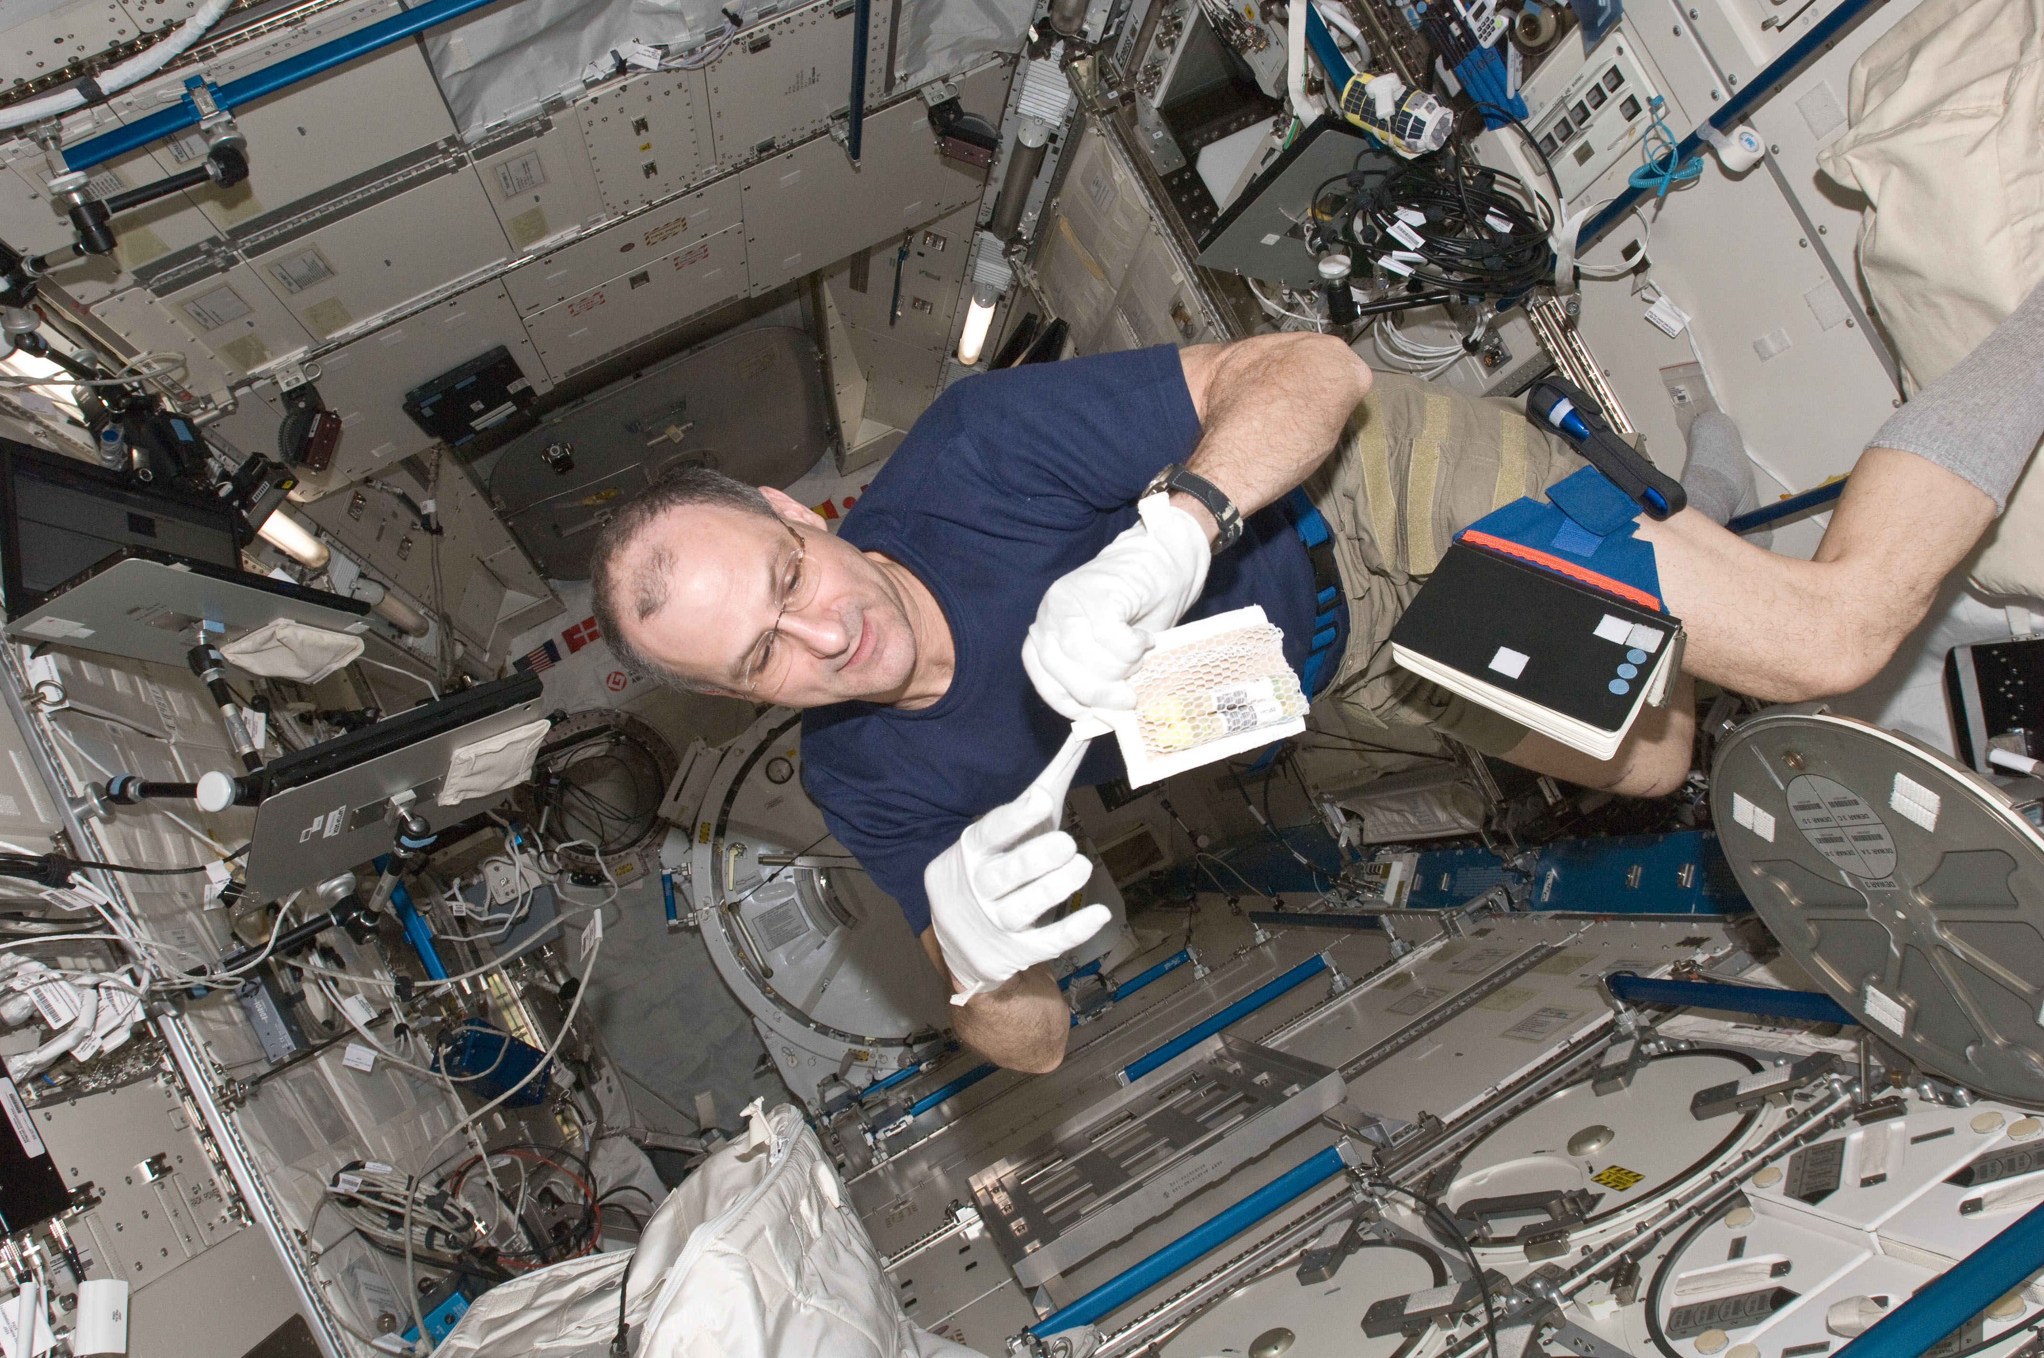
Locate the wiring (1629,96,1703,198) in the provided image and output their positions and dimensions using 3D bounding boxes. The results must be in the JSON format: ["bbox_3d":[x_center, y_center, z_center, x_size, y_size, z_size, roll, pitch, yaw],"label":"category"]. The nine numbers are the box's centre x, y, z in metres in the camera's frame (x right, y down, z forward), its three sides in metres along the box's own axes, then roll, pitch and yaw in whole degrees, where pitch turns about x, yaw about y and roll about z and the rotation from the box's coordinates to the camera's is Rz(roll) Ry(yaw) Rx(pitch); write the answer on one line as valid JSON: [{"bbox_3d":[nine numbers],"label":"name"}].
[{"bbox_3d":[0.824,-0.681,1.820,0.085,0.100,0.110,-28,-4,-11],"label":"wiring"}]

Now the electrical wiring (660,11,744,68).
[{"bbox_3d":[-0.594,-1.190,2.641,0.175,0.060,0.100,-28,-4,-11],"label":"electrical wiring"}]

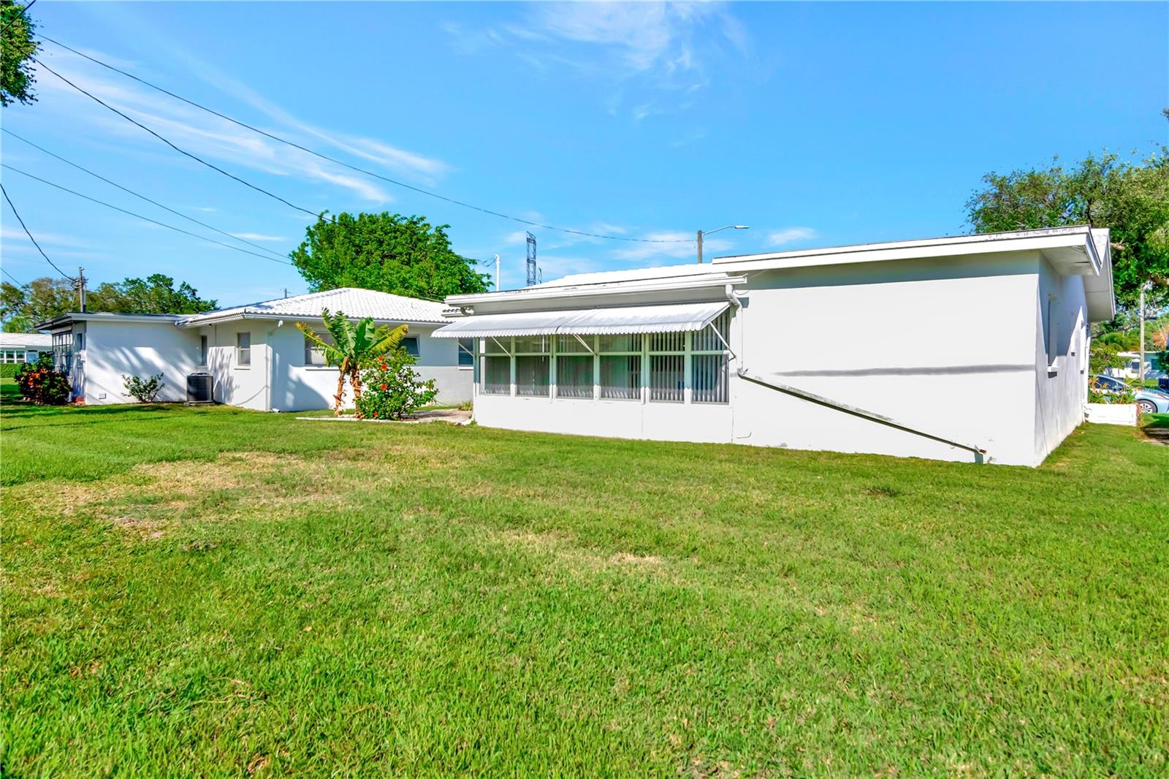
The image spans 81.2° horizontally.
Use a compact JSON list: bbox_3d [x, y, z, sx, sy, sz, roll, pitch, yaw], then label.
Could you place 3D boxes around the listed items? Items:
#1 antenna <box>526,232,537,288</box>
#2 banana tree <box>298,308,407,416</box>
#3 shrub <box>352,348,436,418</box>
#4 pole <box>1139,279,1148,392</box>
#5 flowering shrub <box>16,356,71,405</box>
[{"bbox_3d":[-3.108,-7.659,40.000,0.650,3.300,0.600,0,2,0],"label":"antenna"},{"bbox_3d":[-5.831,-0.664,17.100,2.650,2.650,2.200,0,2,0],"label":"banana tree"},{"bbox_3d":[-4.526,-0.132,16.400,1.900,1.750,1.700,0,2,0],"label":"shrub"},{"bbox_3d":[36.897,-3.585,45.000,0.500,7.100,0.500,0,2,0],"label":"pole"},{"bbox_3d":[-16.511,-0.279,20.800,1.500,1.500,1.500,0,2,0],"label":"flowering shrub"}]

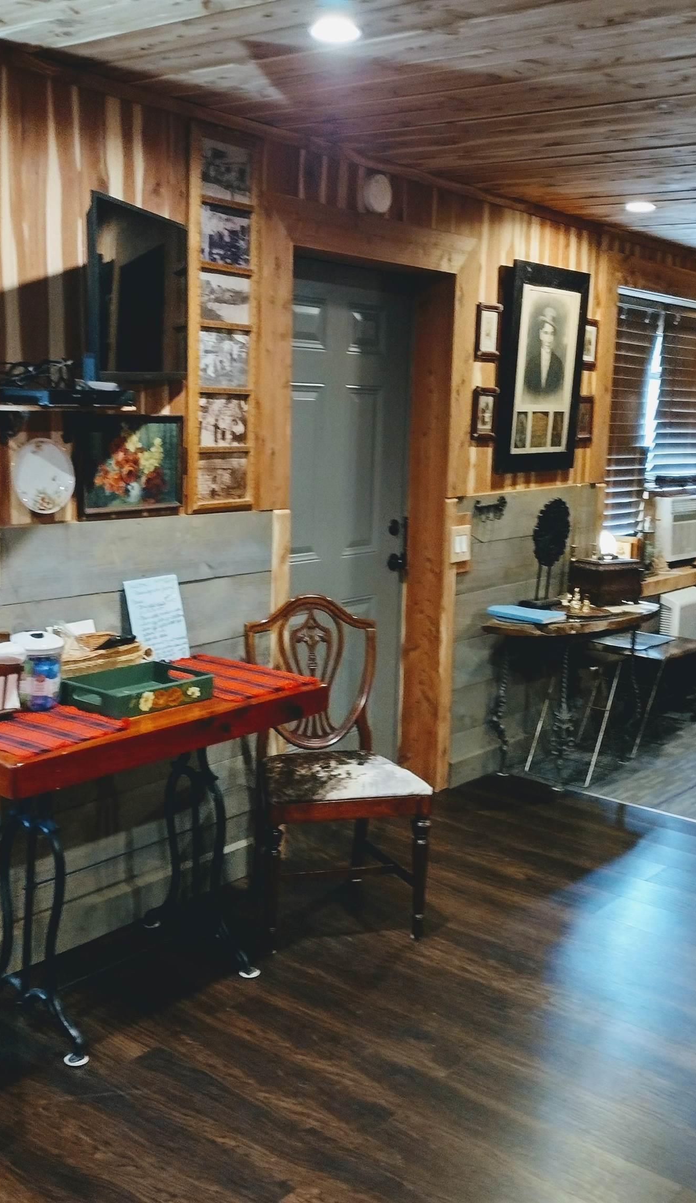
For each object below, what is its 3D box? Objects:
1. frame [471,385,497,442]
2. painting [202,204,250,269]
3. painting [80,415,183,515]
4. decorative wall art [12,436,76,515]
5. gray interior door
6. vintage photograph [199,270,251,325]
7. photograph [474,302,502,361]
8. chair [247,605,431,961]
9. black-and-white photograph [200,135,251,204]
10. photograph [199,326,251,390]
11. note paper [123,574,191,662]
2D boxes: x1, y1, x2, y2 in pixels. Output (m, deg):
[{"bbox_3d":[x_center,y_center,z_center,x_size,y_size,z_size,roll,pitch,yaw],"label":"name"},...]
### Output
[{"bbox_3d":[0.536,-0.731,4.903,0.030,0.200,0.168,9,12,37],"label":"frame"},{"bbox_3d":[-0.359,-1.071,3.677,0.018,0.159,0.210,9,12,37],"label":"painting"},{"bbox_3d":[-0.610,-0.378,3.492,0.030,0.283,0.387,9,12,37],"label":"painting"},{"bbox_3d":[-0.785,-0.325,3.257,0.025,0.205,0.207,9,12,37],"label":"decorative wall art"},{"bbox_3d":[-0.080,-0.180,4.600,0.050,2.000,0.920,9,12,37],"label":"gray interior door"},{"bbox_3d":[-0.365,-0.895,3.707,0.018,0.143,0.216,9,12,37],"label":"vintage photograph"},{"bbox_3d":[0.547,-1.041,4.850,0.030,0.197,0.165,9,12,37],"label":"photograph"},{"bbox_3d":[-0.060,0.495,3.812,0.490,0.960,0.535,-1,10,-18],"label":"chair"},{"bbox_3d":[-0.347,-1.249,3.641,0.020,0.160,0.205,9,12,37],"label":"black-and-white photograph"},{"bbox_3d":[-0.371,-0.720,3.737,0.018,0.163,0.214,9,12,37],"label":"photograph"},{"bbox_3d":[-0.547,0.056,3.626,0.012,0.255,0.205,-2,11,39],"label":"note paper"}]

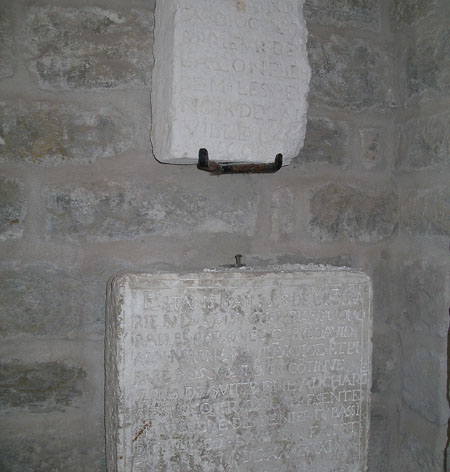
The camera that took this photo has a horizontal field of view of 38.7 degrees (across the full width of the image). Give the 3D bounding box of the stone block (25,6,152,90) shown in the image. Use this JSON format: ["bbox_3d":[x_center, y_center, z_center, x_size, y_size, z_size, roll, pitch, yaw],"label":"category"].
[{"bbox_3d":[-0.372,-0.500,1.782,0.345,0.220,0.130,0,0,-16],"label":"stone block"}]

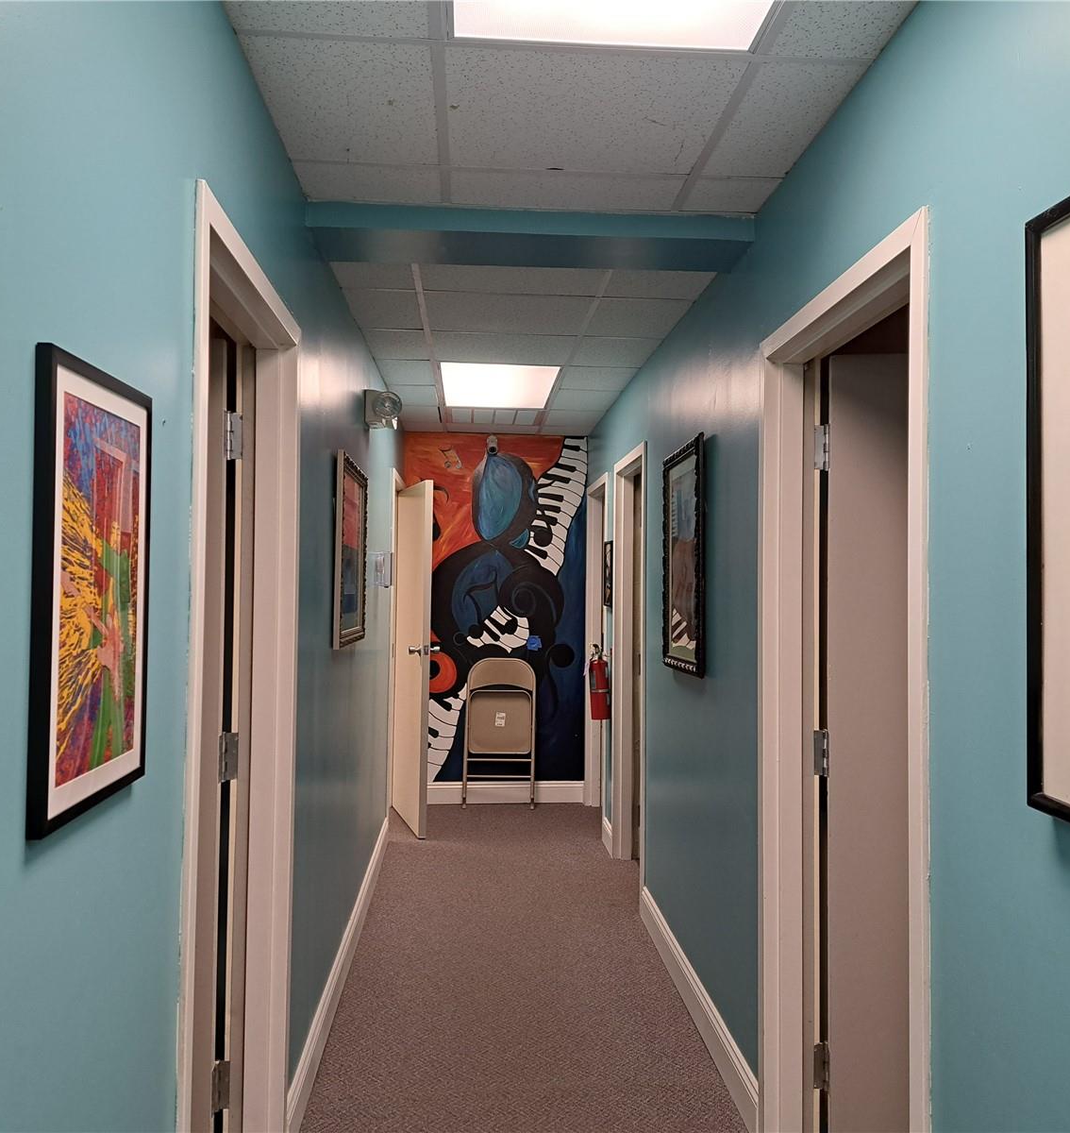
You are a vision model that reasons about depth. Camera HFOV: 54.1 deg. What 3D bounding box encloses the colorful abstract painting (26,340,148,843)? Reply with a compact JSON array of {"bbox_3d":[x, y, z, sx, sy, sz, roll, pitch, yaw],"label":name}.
[{"bbox_3d":[-0.535,0.026,1.277,0.023,0.522,0.346,1,-1,-3],"label":"colorful abstract painting"}]

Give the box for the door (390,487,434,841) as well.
[{"bbox_3d":[-0.760,0.536,6.432,0.047,2.043,0.904,1,-1,-17],"label":"door"}]

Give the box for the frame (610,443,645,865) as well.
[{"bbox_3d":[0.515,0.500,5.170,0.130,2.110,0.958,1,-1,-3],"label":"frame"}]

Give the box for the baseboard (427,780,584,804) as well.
[{"bbox_3d":[-0.271,1.515,7.011,1.202,0.145,0.018,1,-1,-3],"label":"baseboard"}]

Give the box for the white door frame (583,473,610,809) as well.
[{"bbox_3d":[0.434,0.527,6.491,0.130,2.110,0.994,1,-1,-3],"label":"white door frame"}]

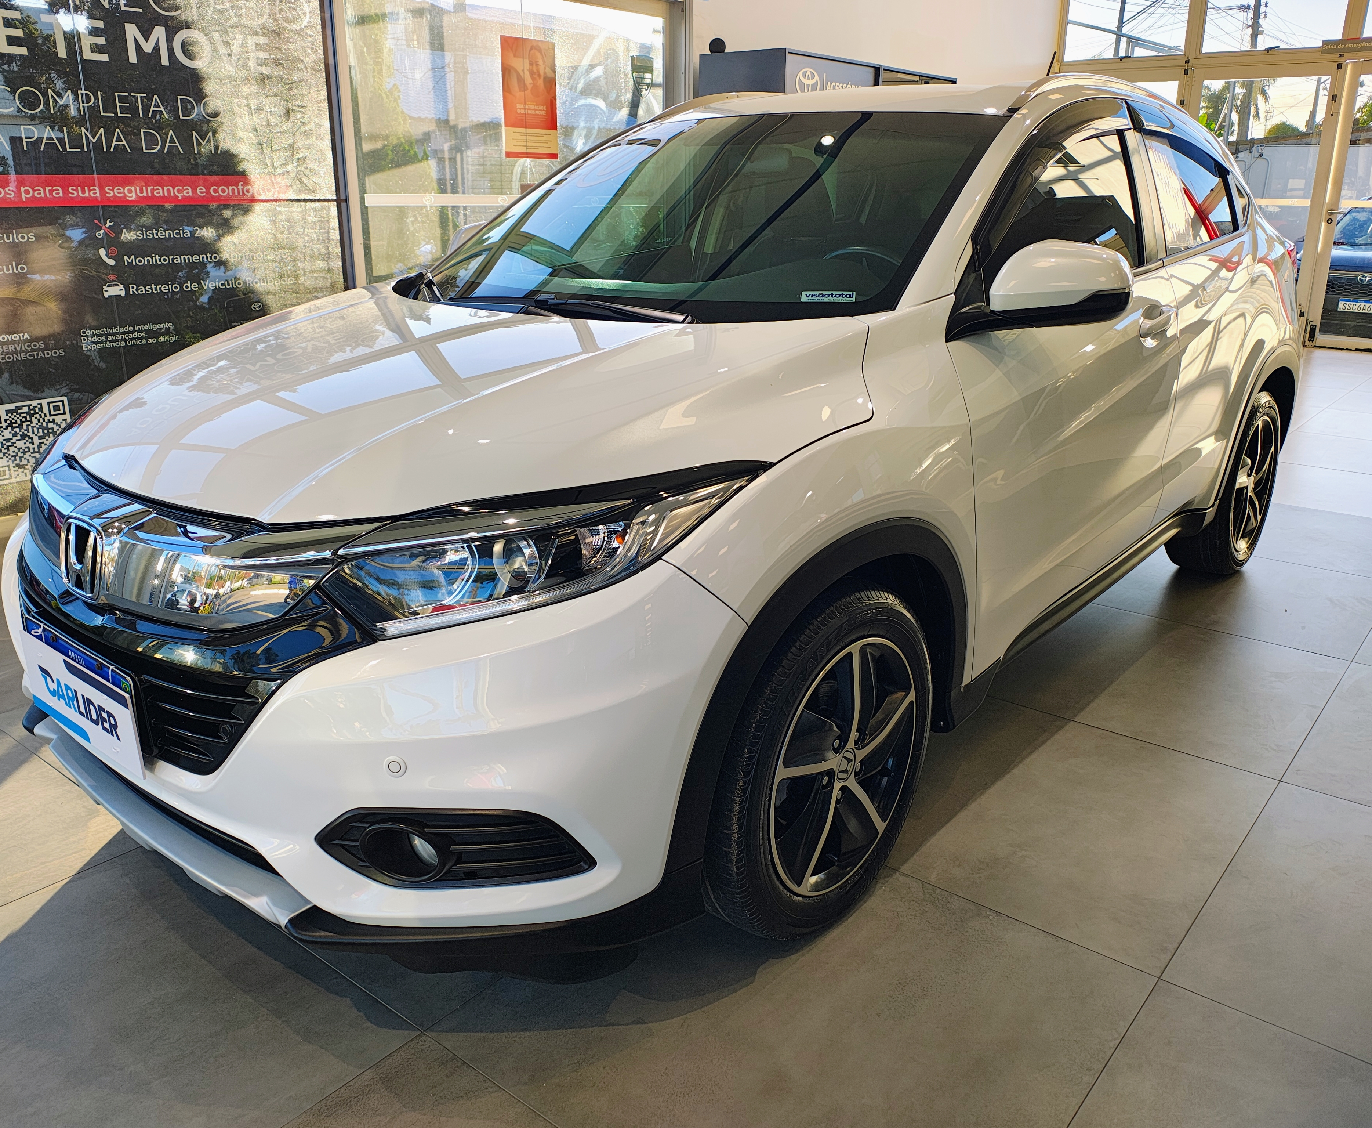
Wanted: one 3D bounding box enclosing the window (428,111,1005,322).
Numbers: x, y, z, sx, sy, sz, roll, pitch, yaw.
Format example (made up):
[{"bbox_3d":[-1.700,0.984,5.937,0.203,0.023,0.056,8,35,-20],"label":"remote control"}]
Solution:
[{"bbox_3d":[0.040,-0.885,2.614,1.438,0.108,0.906,15,53,39],"label":"window"}]

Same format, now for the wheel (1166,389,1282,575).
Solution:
[{"bbox_3d":[1.908,-0.296,3.850,0.222,0.665,0.665,15,24,39],"label":"wheel"}]

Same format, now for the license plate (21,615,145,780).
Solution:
[{"bbox_3d":[-0.971,0.214,1.748,0.414,0.168,0.020,15,24,39],"label":"license plate"}]

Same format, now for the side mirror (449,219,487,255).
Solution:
[{"bbox_3d":[-0.660,-0.929,3.229,0.217,0.163,0.168,15,24,39],"label":"side mirror"}]

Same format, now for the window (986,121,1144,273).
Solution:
[{"bbox_3d":[0.838,-0.829,2.438,0.049,0.384,1.005,-11,7,44],"label":"window"}]

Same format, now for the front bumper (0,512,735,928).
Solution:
[{"bbox_3d":[-0.765,0.167,1.974,1.724,0.552,0.640,15,24,39],"label":"front bumper"}]

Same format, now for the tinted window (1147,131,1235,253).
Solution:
[{"bbox_3d":[1.426,-1.052,3.078,0.049,0.364,0.729,-11,7,44],"label":"tinted window"}]

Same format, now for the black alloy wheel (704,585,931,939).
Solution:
[{"bbox_3d":[0.223,0.342,2.017,0.222,0.665,0.665,15,24,39],"label":"black alloy wheel"}]

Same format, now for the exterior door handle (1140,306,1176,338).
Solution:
[{"bbox_3d":[1.171,-0.597,2.676,0.059,0.059,0.207,15,24,39],"label":"exterior door handle"}]

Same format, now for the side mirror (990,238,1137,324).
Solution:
[{"bbox_3d":[0.713,-0.533,2.049,0.217,0.163,0.168,15,24,39],"label":"side mirror"}]

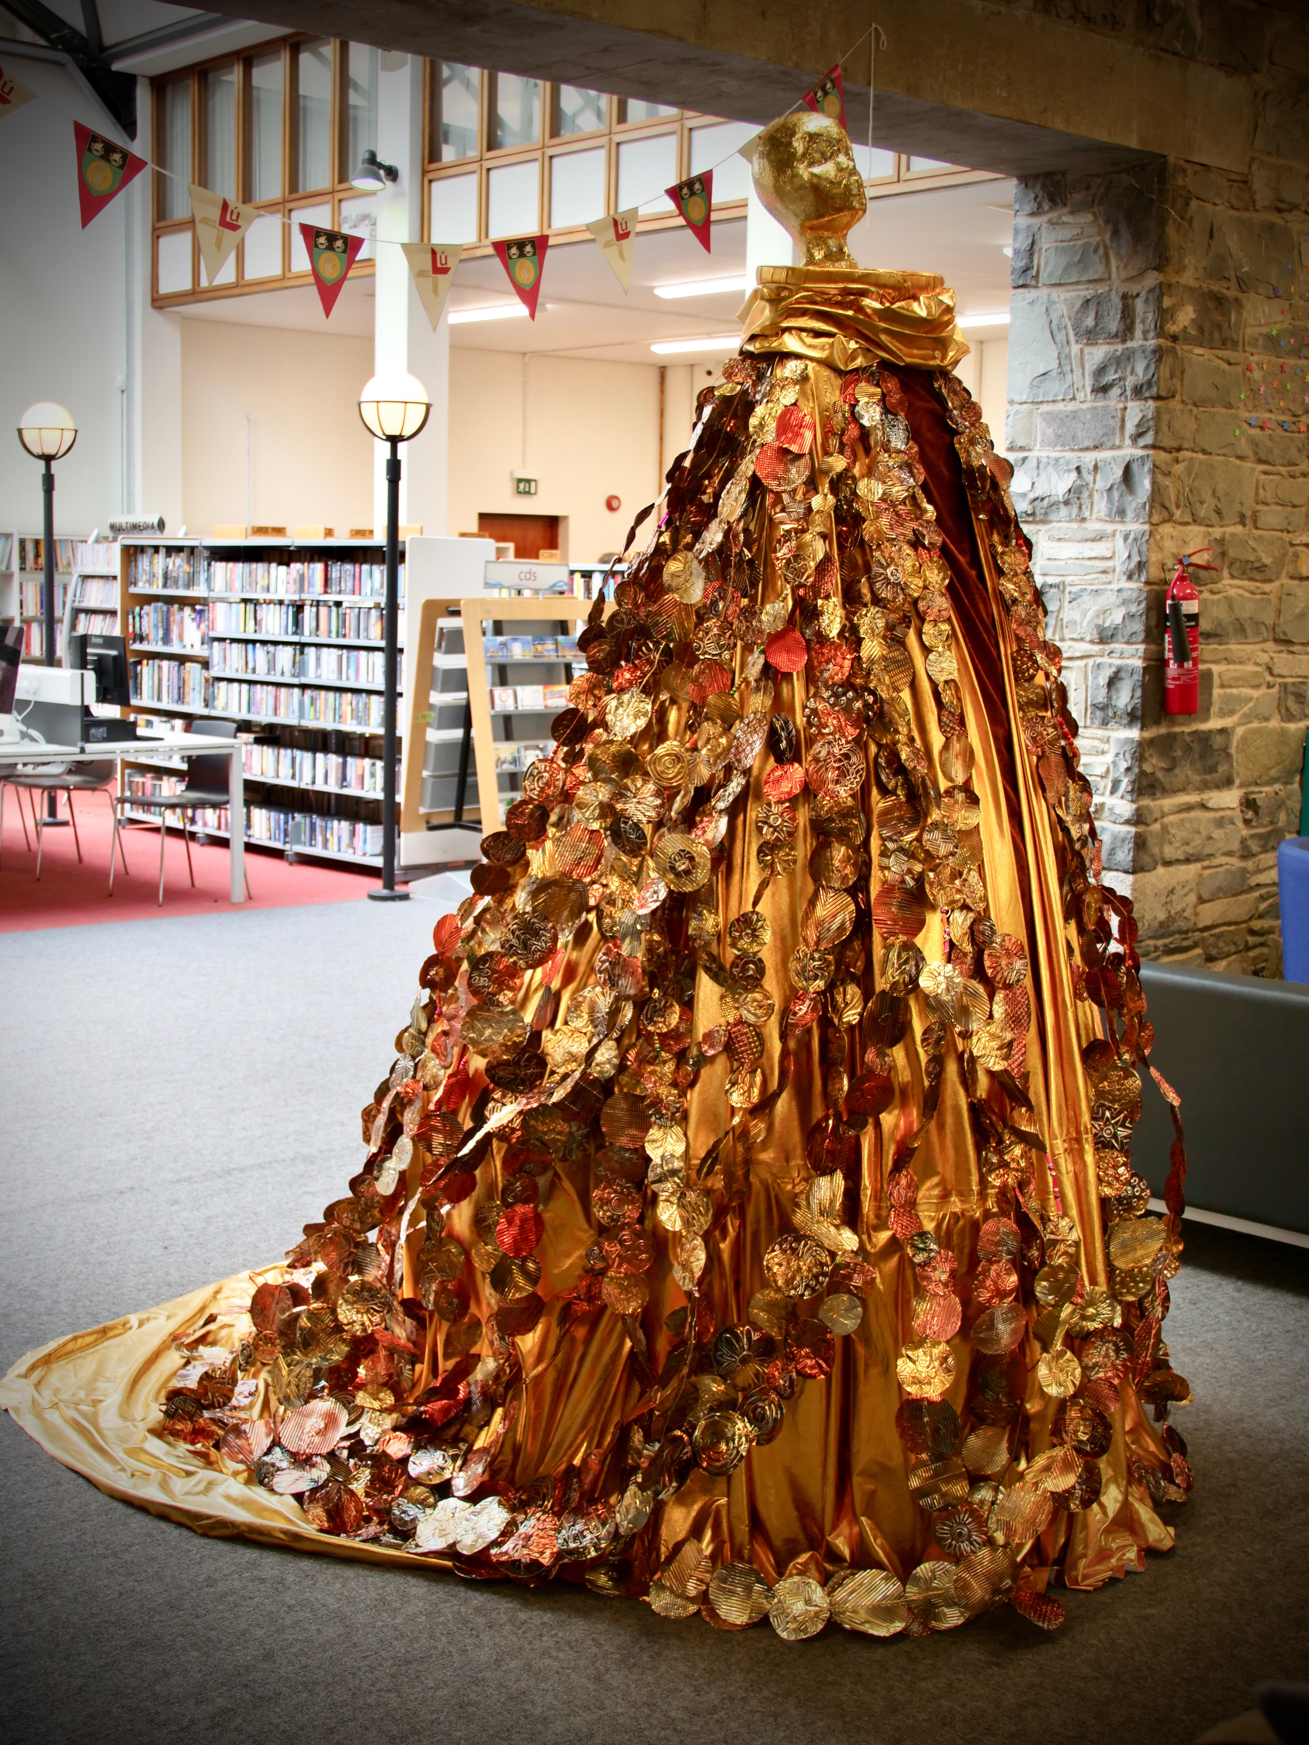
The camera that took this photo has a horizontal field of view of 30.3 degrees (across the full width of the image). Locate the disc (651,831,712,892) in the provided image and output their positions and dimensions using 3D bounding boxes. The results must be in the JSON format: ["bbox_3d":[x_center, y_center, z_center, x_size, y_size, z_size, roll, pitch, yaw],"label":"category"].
[{"bbox_3d":[0.040,-0.017,3.660,0.092,0.092,0.015,2,-1,11],"label":"disc"}]

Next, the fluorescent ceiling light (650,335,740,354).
[{"bbox_3d":[0.641,-4.243,19.381,0.170,0.110,1.780,-5,9,-39],"label":"fluorescent ceiling light"}]

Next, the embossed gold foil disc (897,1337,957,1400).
[{"bbox_3d":[0.398,0.728,3.550,0.088,0.090,0.010,0,-3,-10],"label":"embossed gold foil disc"}]

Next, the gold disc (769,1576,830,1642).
[{"bbox_3d":[0.211,1.076,3.540,0.093,0.096,0.010,1,-11,2],"label":"gold disc"}]

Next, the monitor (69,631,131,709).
[{"bbox_3d":[-2.520,-0.854,10.963,0.190,0.450,0.528,-5,9,-39],"label":"monitor"}]

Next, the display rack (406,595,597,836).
[{"bbox_3d":[-0.645,-0.700,11.774,0.932,1.240,0.668,-5,9,-39],"label":"display rack"}]

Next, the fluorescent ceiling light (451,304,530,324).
[{"bbox_3d":[-1.336,-4.071,17.700,0.170,0.110,1.780,-5,9,-39],"label":"fluorescent ceiling light"}]

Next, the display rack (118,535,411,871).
[{"bbox_3d":[-2.012,-0.989,13.382,0.550,1.715,3.046,-5,9,-39],"label":"display rack"}]

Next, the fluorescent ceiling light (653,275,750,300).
[{"bbox_3d":[0.597,-3.747,15.350,0.170,0.110,1.780,-5,9,-39],"label":"fluorescent ceiling light"}]

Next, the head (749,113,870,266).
[{"bbox_3d":[0.252,-1.113,3.943,0.195,0.255,0.160,5,8,28],"label":"head"}]

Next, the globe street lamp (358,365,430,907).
[{"bbox_3d":[-1.237,-1.113,11.456,0.355,2.460,0.355,1,7,0],"label":"globe street lamp"}]

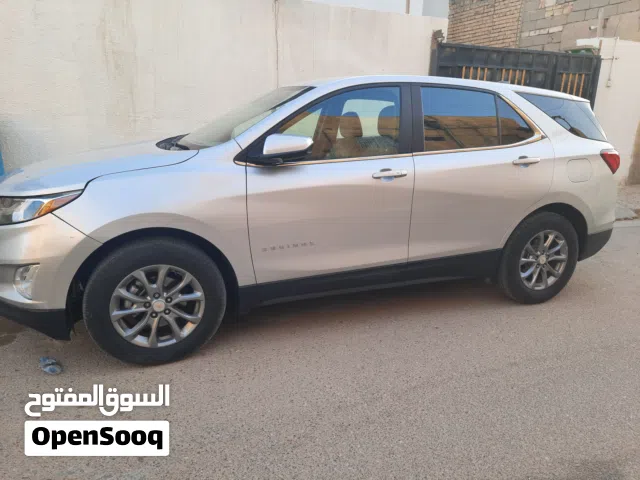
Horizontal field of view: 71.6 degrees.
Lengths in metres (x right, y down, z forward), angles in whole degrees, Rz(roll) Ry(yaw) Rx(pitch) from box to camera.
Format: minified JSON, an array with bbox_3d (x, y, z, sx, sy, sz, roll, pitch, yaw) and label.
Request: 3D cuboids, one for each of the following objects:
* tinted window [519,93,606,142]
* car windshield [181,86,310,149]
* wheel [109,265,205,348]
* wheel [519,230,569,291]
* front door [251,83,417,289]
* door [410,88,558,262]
[{"bbox_3d":[1.821,-0.912,3.300,0.880,0.350,0.100,-6,-4,-26],"label":"tinted window"},{"bbox_3d":[-0.612,-0.849,3.062,0.840,0.110,1.420,-34,26,-10],"label":"car windshield"},{"bbox_3d":[-0.872,0.328,2.401,0.465,0.465,0.180,-4,17,-22],"label":"wheel"},{"bbox_3d":[1.654,0.134,3.404,0.465,0.465,0.180,-4,17,-22],"label":"wheel"},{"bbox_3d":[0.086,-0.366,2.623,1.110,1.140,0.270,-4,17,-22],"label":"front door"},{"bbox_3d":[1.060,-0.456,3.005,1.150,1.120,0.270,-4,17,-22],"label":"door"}]

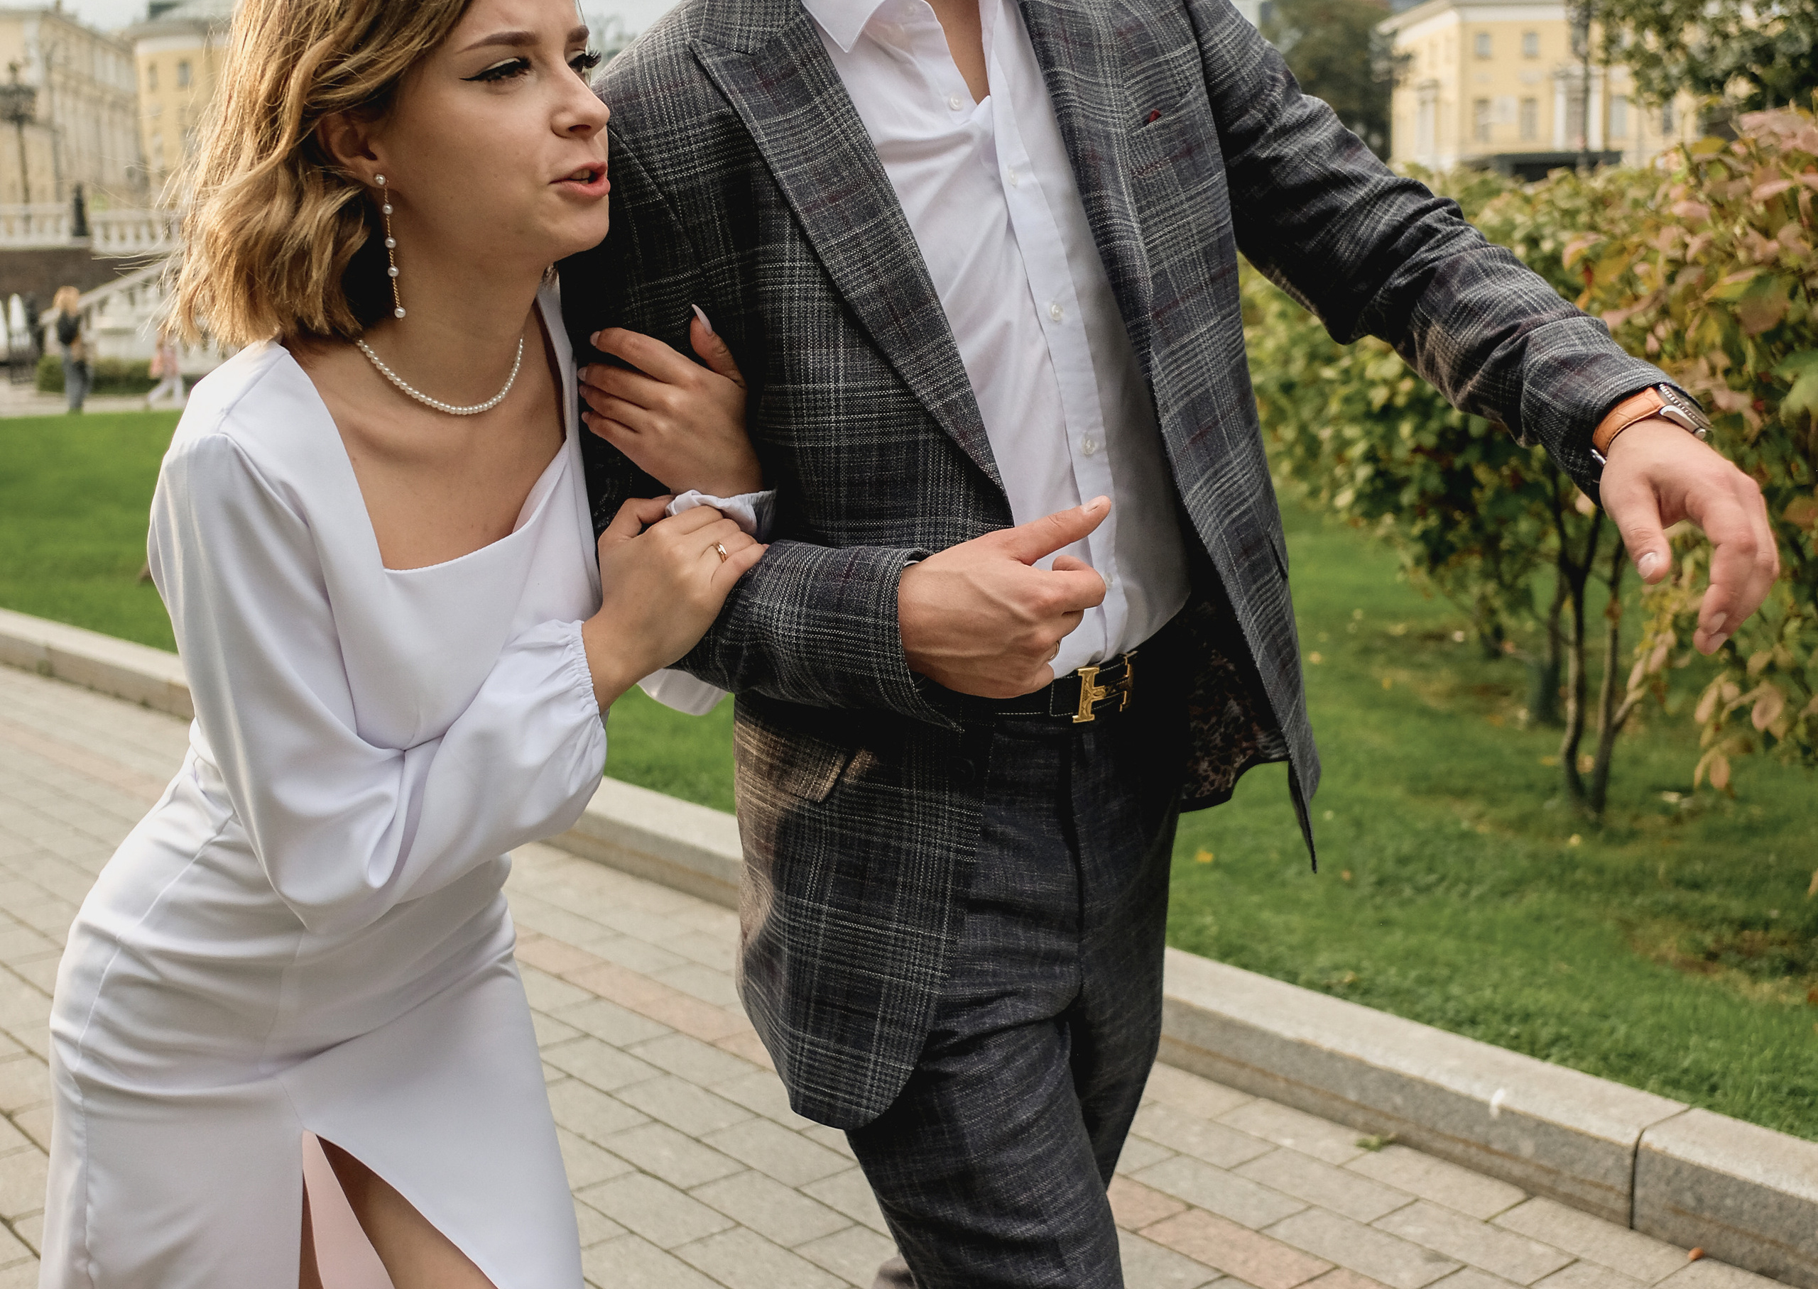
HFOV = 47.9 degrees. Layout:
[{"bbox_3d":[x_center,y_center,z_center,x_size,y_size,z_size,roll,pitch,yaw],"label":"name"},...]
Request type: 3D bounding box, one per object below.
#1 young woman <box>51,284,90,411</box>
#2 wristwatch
[{"bbox_3d":[-10.486,-3.680,25.600,0.500,1.660,0.380,-6,10,-24],"label":"young woman"},{"bbox_3d":[0.452,-0.132,1.235,0.066,0.058,0.043,22,30,-40],"label":"wristwatch"}]

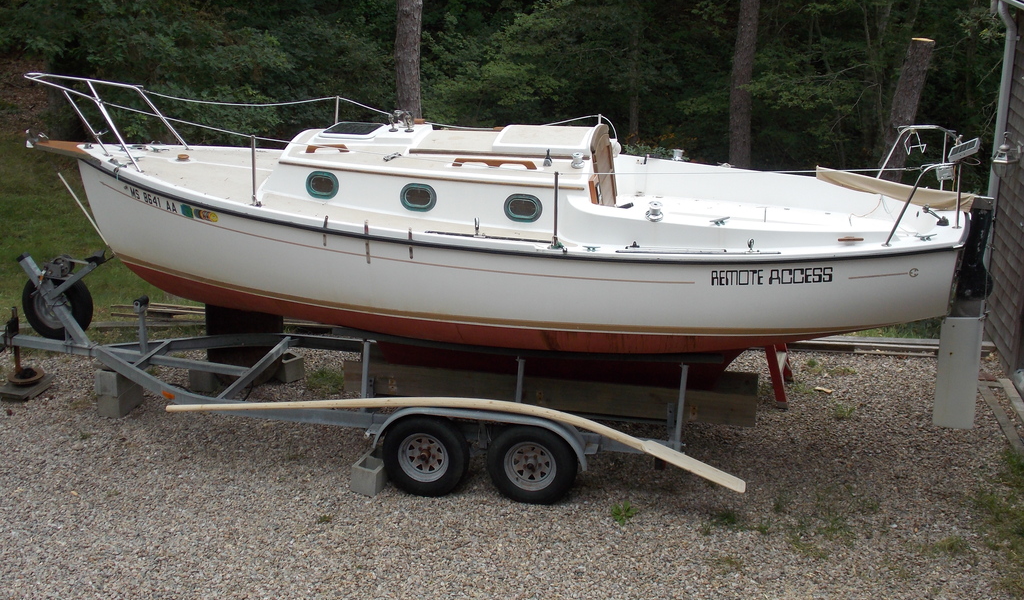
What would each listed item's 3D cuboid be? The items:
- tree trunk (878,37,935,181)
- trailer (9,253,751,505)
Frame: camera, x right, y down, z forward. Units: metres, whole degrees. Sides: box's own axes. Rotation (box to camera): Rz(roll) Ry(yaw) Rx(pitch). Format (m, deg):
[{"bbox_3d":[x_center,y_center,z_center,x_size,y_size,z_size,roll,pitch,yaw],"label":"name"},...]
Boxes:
[{"bbox_3d":[4.833,-2.008,15.162,0.295,2.467,0.295,8,17,-3],"label":"tree trunk"},{"bbox_3d":[-1.521,0.394,9.651,6.400,1.350,2.200,3,18,11],"label":"trailer"}]

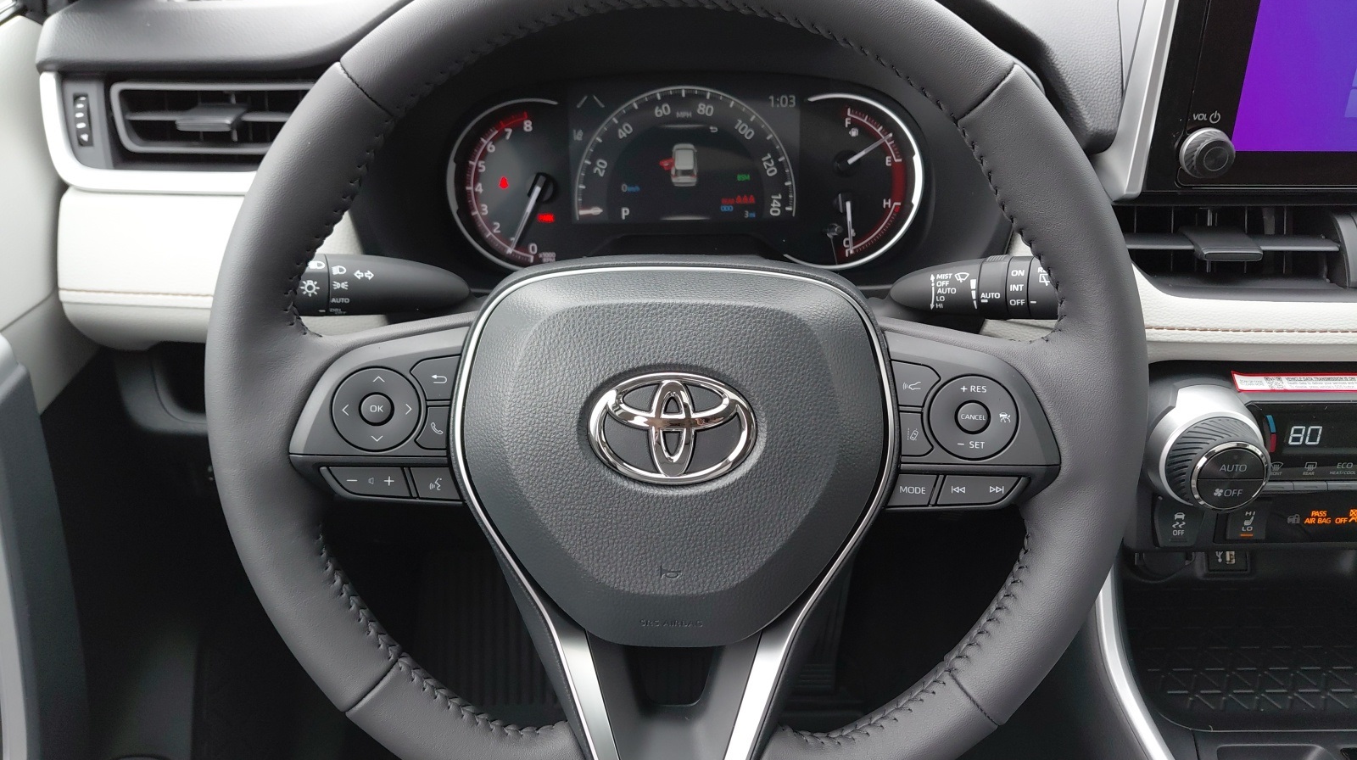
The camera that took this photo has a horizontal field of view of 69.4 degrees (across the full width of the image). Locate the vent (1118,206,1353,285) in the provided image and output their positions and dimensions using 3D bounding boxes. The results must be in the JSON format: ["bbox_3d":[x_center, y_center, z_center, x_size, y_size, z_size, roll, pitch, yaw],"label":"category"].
[{"bbox_3d":[0.309,-0.075,0.552,0.132,0.042,0.038,0,20,0],"label":"vent"}]

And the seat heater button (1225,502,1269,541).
[{"bbox_3d":[0.314,0.077,0.545,0.024,0.025,0.010,0,24,0],"label":"seat heater button"}]

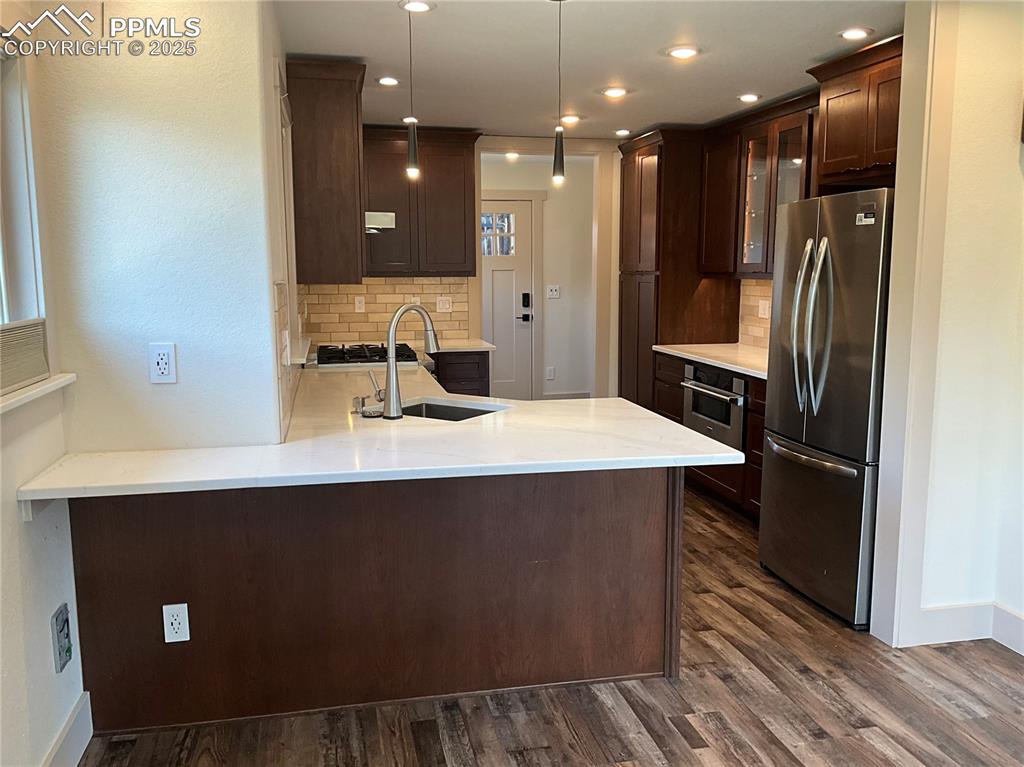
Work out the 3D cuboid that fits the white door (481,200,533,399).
[{"bbox_3d":[-0.250,-0.673,8.017,0.914,2.030,0.045,-2,8,-12],"label":"white door"}]

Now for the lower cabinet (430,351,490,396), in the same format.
[{"bbox_3d":[-0.425,0.195,6.072,0.431,0.889,0.592,-2,8,-12],"label":"lower cabinet"}]

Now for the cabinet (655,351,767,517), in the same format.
[{"bbox_3d":[1.455,0.322,5.141,0.617,0.889,1.706,-2,8,-12],"label":"cabinet"}]

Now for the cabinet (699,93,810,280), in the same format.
[{"bbox_3d":[1.539,-1.083,4.910,0.390,0.930,1.340,-2,8,-12],"label":"cabinet"}]

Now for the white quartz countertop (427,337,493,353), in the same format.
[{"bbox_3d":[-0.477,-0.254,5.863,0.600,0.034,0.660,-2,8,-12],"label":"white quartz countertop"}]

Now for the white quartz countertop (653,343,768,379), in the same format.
[{"bbox_3d":[1.445,-0.133,5.071,0.637,0.030,1.716,-2,8,-12],"label":"white quartz countertop"}]

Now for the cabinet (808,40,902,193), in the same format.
[{"bbox_3d":[1.714,-1.117,3.595,0.600,0.500,0.790,-2,8,-12],"label":"cabinet"}]

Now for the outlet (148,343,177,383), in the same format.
[{"bbox_3d":[-1.012,-0.057,2.486,0.071,0.116,0.010,-2,8,-12],"label":"outlet"}]

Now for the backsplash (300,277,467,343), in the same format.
[{"bbox_3d":[-0.884,-0.533,6.081,1.164,0.458,0.020,-2,8,-12],"label":"backsplash"}]

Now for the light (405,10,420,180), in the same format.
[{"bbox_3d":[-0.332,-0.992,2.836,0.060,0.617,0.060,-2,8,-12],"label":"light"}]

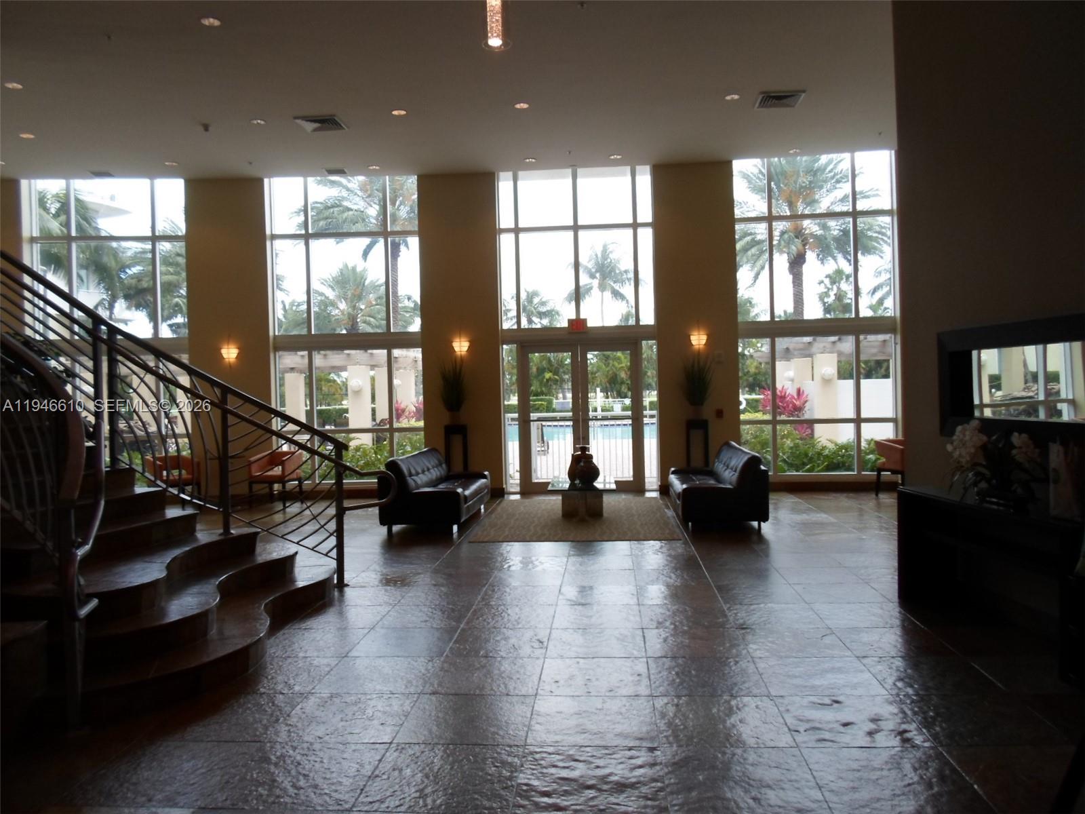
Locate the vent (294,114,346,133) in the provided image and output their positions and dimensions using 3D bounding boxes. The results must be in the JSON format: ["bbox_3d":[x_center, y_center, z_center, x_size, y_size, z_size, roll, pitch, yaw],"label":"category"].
[{"bbox_3d":[-2.733,-3.489,9.636,0.550,0.050,0.550,-1,1,5],"label":"vent"}]

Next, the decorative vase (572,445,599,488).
[{"bbox_3d":[0.526,0.729,9.730,0.368,0.501,0.340,-1,1,5],"label":"decorative vase"}]

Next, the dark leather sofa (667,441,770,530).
[{"bbox_3d":[2.085,0.937,9.517,0.930,0.855,1.800,-1,1,3],"label":"dark leather sofa"}]

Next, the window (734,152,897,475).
[{"bbox_3d":[4.042,-1.350,11.528,2.256,4.715,0.120,-1,1,10],"label":"window"}]

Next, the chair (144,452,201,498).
[{"bbox_3d":[-5.327,1.116,11.355,0.590,0.790,0.560,0,2,43],"label":"chair"}]

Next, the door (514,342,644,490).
[{"bbox_3d":[0.579,0.167,12.039,1.885,2.285,0.100,-1,1,4],"label":"door"}]

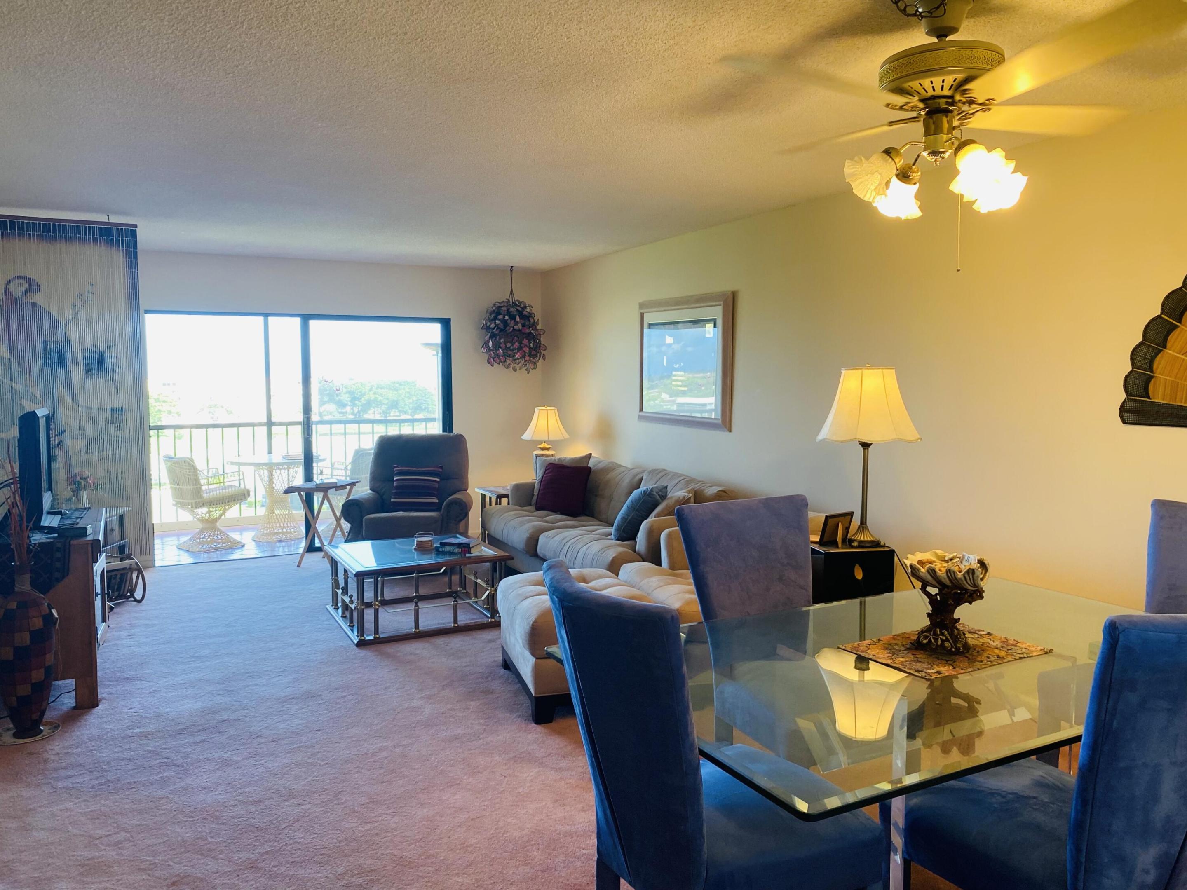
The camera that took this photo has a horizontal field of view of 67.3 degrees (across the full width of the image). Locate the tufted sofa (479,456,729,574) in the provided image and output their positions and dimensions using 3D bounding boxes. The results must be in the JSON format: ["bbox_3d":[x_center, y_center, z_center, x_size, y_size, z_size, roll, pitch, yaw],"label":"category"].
[{"bbox_3d":[0.057,0.611,6.109,0.940,0.840,2.400,-2,5,-28],"label":"tufted sofa"}]

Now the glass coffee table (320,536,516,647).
[{"bbox_3d":[-1.100,0.868,5.533,0.930,0.420,0.930,-2,5,-25],"label":"glass coffee table"}]

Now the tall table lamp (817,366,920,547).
[{"bbox_3d":[1.174,0.044,3.835,0.440,0.765,0.440,-2,5,-25],"label":"tall table lamp"}]

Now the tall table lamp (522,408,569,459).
[{"bbox_3d":[-0.410,0.029,7.550,0.430,0.707,0.430,0,5,0],"label":"tall table lamp"}]

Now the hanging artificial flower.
[{"bbox_3d":[-0.708,-1.091,7.773,0.600,0.925,0.580,0,5,0],"label":"hanging artificial flower"}]

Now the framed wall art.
[{"bbox_3d":[0.588,-0.552,5.968,0.040,0.860,1.200,-2,5,-25],"label":"framed wall art"}]

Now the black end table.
[{"bbox_3d":[1.069,0.818,3.909,0.330,0.780,0.360,-1,5,-12],"label":"black end table"}]

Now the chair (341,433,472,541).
[{"bbox_3d":[-1.386,0.453,6.817,0.910,1.040,0.920,0,5,-5],"label":"chair"}]

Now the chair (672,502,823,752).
[{"bbox_3d":[0.672,0.752,3.047,0.530,1.050,0.620,-3,5,-29],"label":"chair"}]

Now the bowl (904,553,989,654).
[{"bbox_3d":[1.016,0.445,2.565,0.250,0.270,0.220,2,5,20],"label":"bowl"}]

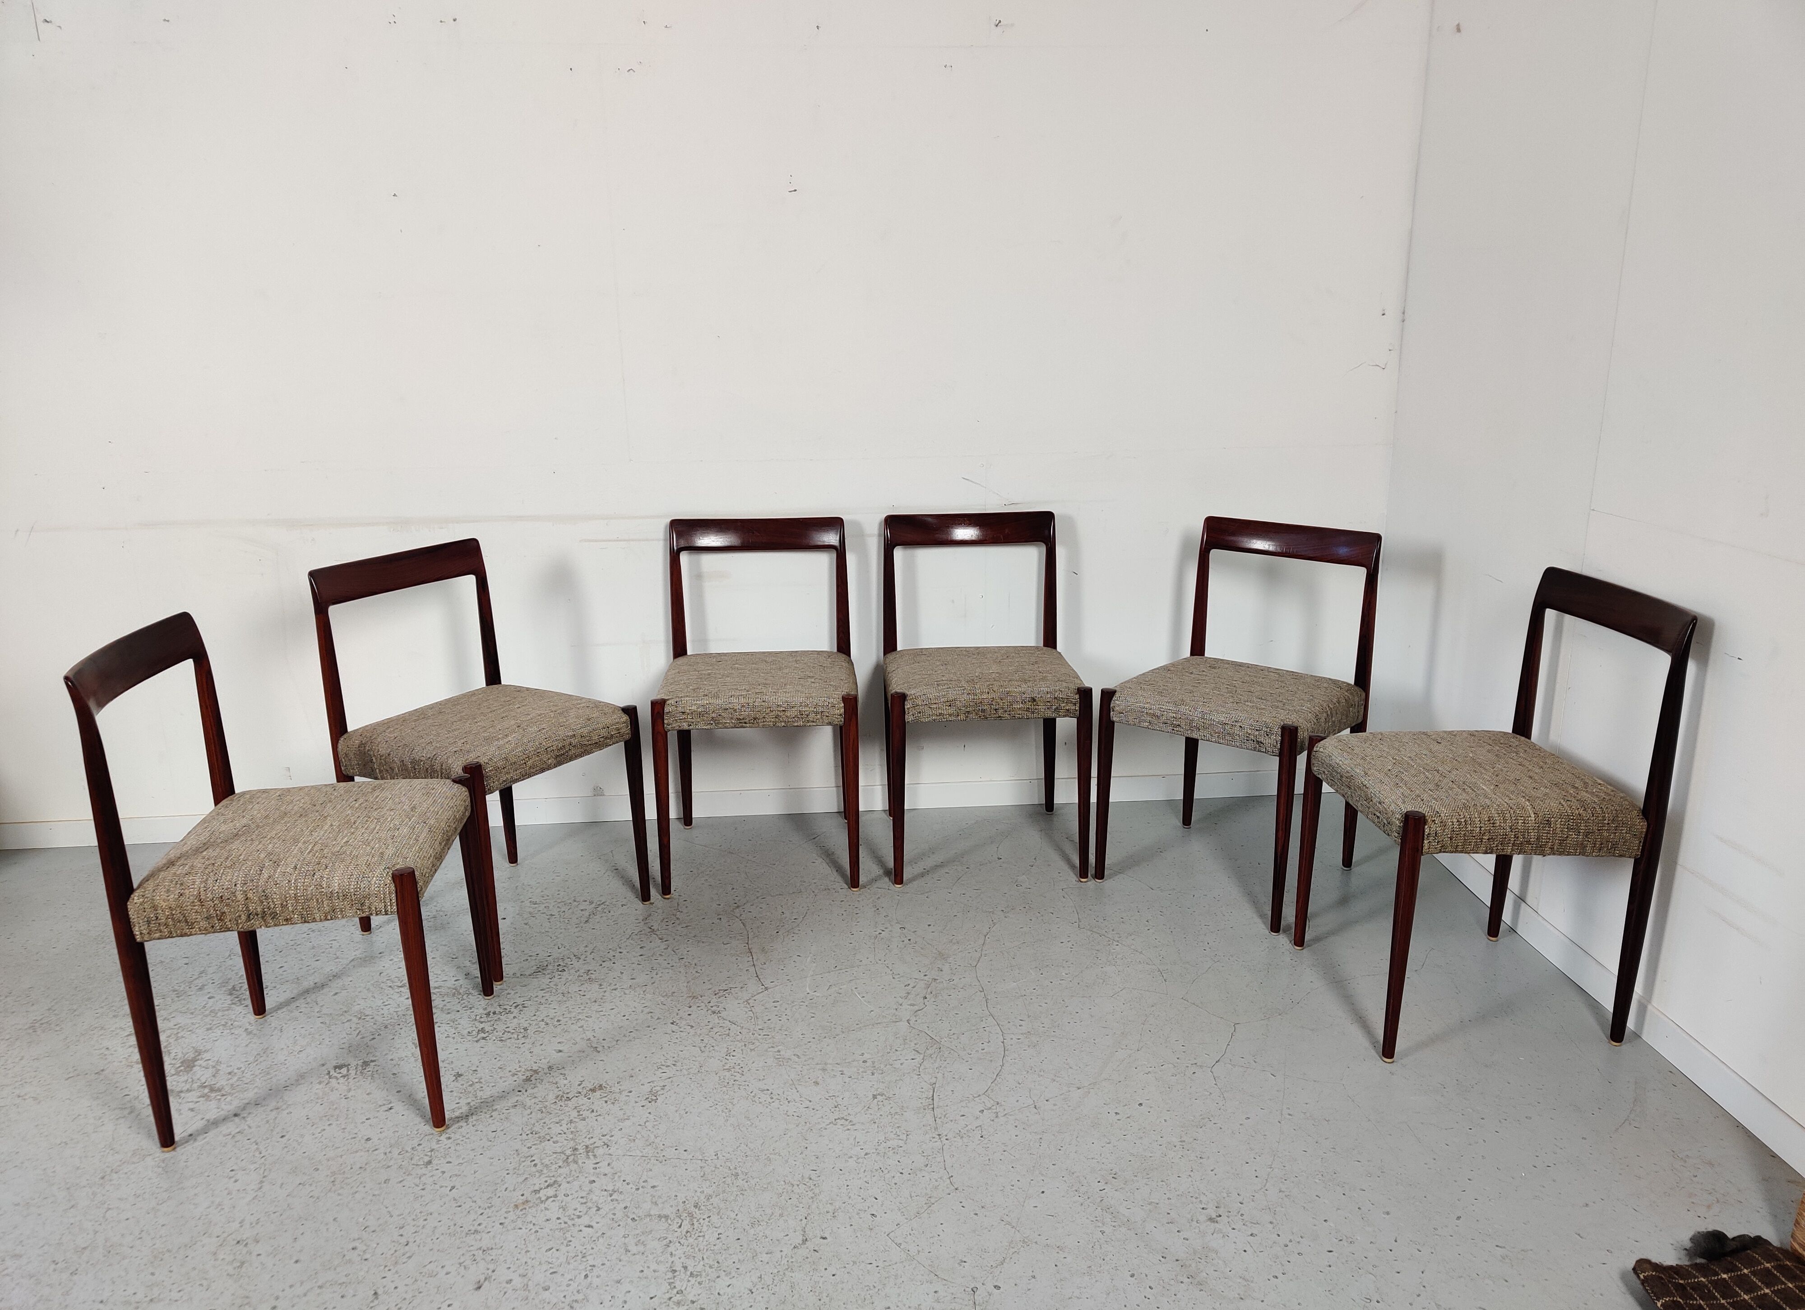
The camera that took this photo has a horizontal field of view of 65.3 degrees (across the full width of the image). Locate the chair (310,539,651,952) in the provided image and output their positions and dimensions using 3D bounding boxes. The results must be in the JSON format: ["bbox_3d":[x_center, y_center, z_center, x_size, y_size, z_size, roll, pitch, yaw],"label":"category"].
[{"bbox_3d":[-0.886,0.195,2.996,0.494,0.785,0.462,9,17,32],"label":"chair"}]

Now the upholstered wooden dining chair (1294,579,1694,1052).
[{"bbox_3d":[1.064,0.273,2.611,0.494,0.785,0.462,-2,15,-6],"label":"upholstered wooden dining chair"}]

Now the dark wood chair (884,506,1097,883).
[{"bbox_3d":[0.188,0.087,3.366,0.462,0.785,0.494,-2,15,-4],"label":"dark wood chair"}]

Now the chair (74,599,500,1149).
[{"bbox_3d":[-1.016,0.353,2.393,0.494,0.785,0.462,-2,15,-5],"label":"chair"}]

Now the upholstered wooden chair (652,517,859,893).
[{"bbox_3d":[-0.335,0.104,3.323,0.462,0.785,0.494,-1,15,-3],"label":"upholstered wooden chair"}]

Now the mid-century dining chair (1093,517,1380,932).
[{"bbox_3d":[0.761,0.129,3.180,0.462,0.785,0.494,11,18,37],"label":"mid-century dining chair"}]

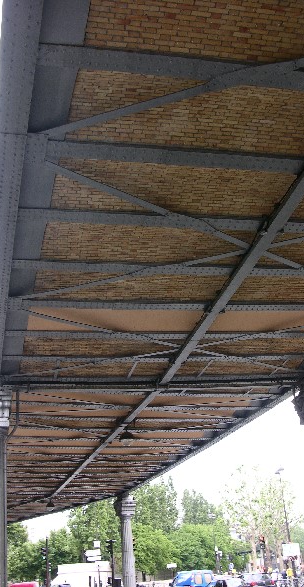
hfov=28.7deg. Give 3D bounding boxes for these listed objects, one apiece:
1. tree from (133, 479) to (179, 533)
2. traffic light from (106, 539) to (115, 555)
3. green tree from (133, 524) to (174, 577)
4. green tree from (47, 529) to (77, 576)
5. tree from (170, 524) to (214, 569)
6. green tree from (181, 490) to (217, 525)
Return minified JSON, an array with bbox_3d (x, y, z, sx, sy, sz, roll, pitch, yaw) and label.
[{"bbox_3d":[0.943,35.218,88.407,8.000,14.504,8.000,-4,-25,-1],"label":"tree"},{"bbox_3d":[-2.371,14.283,33.500,0.400,0.850,0.300,4,-27,-19],"label":"traffic light"},{"bbox_3d":[0.428,29.012,65.918,5.200,6.704,5.200,-4,-25,-1],"label":"green tree"},{"bbox_3d":[-9.321,27.802,61.375,4.800,6.533,4.800,-1,-25,-9],"label":"green tree"},{"bbox_3d":[5.087,30.403,69.487,5.800,6.506,5.800,-6,-25,2],"label":"tree"},{"bbox_3d":[8.197,38.542,95.297,7.000,13.238,7.000,-6,-25,2],"label":"green tree"}]

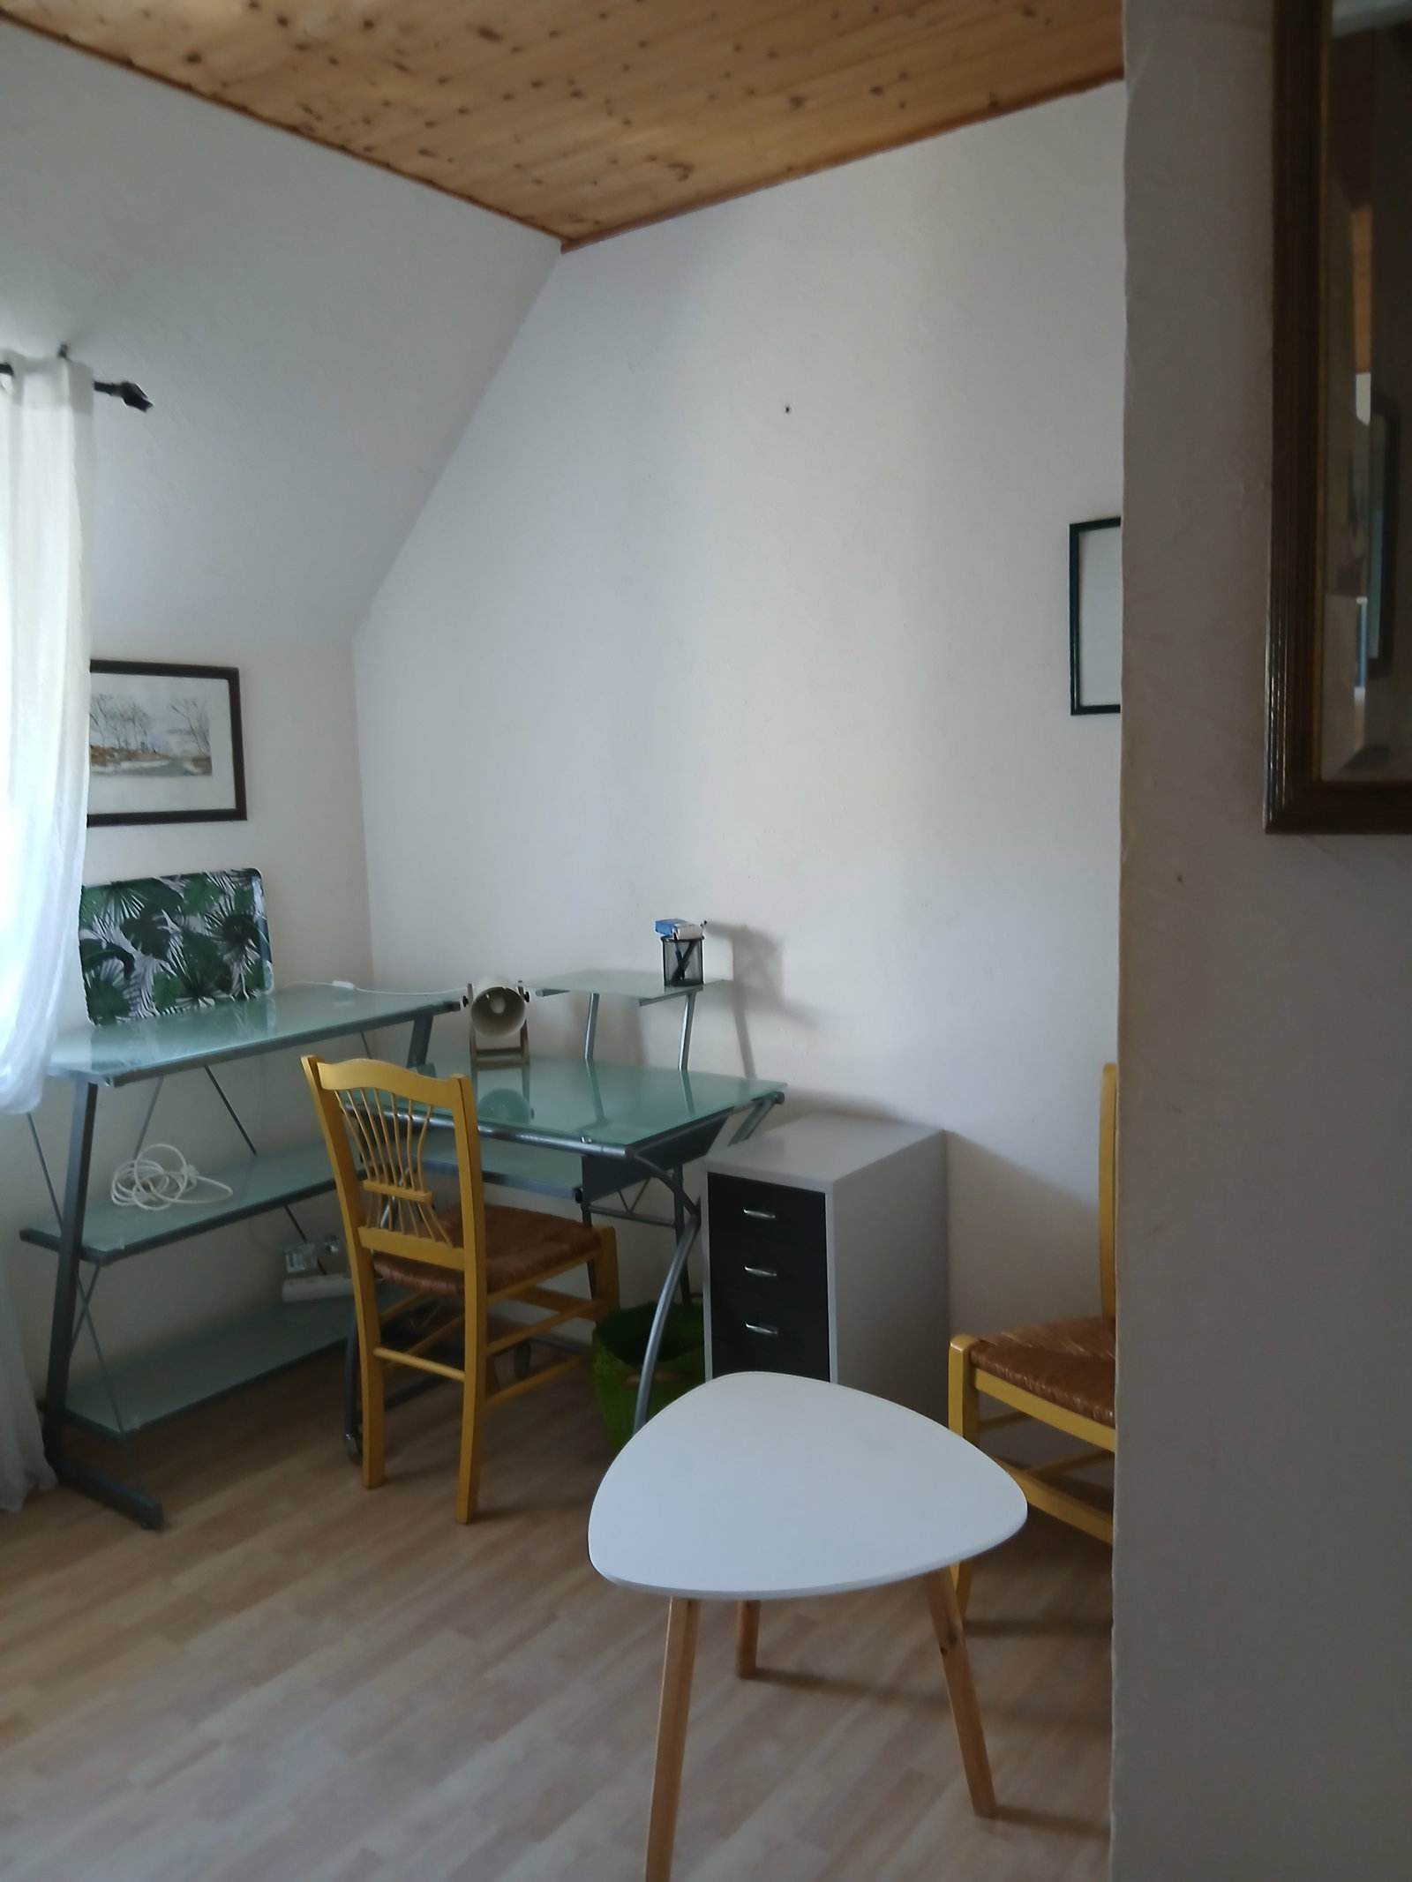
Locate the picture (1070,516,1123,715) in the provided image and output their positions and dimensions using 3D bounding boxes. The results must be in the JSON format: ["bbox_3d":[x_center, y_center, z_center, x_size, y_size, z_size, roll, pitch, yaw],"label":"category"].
[{"bbox_3d":[0.767,-0.560,2.417,0.310,0.332,0.020,4,10,35],"label":"picture"}]

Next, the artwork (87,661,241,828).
[{"bbox_3d":[-1.221,-0.428,3.104,0.022,0.352,0.510,4,10,35],"label":"artwork"}]

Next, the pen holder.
[{"bbox_3d":[-0.048,0.041,3.033,0.090,0.100,0.090,4,10,35],"label":"pen holder"}]

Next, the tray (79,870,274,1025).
[{"bbox_3d":[-1.175,0.006,3.172,0.028,0.302,0.468,-1,7,35],"label":"tray"}]

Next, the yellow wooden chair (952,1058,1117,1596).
[{"bbox_3d":[0.667,0.677,2.125,0.400,0.880,0.455,-7,9,-31],"label":"yellow wooden chair"}]

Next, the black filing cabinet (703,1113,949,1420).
[{"bbox_3d":[0.241,0.717,2.754,0.283,0.657,0.393,4,10,35],"label":"black filing cabinet"}]

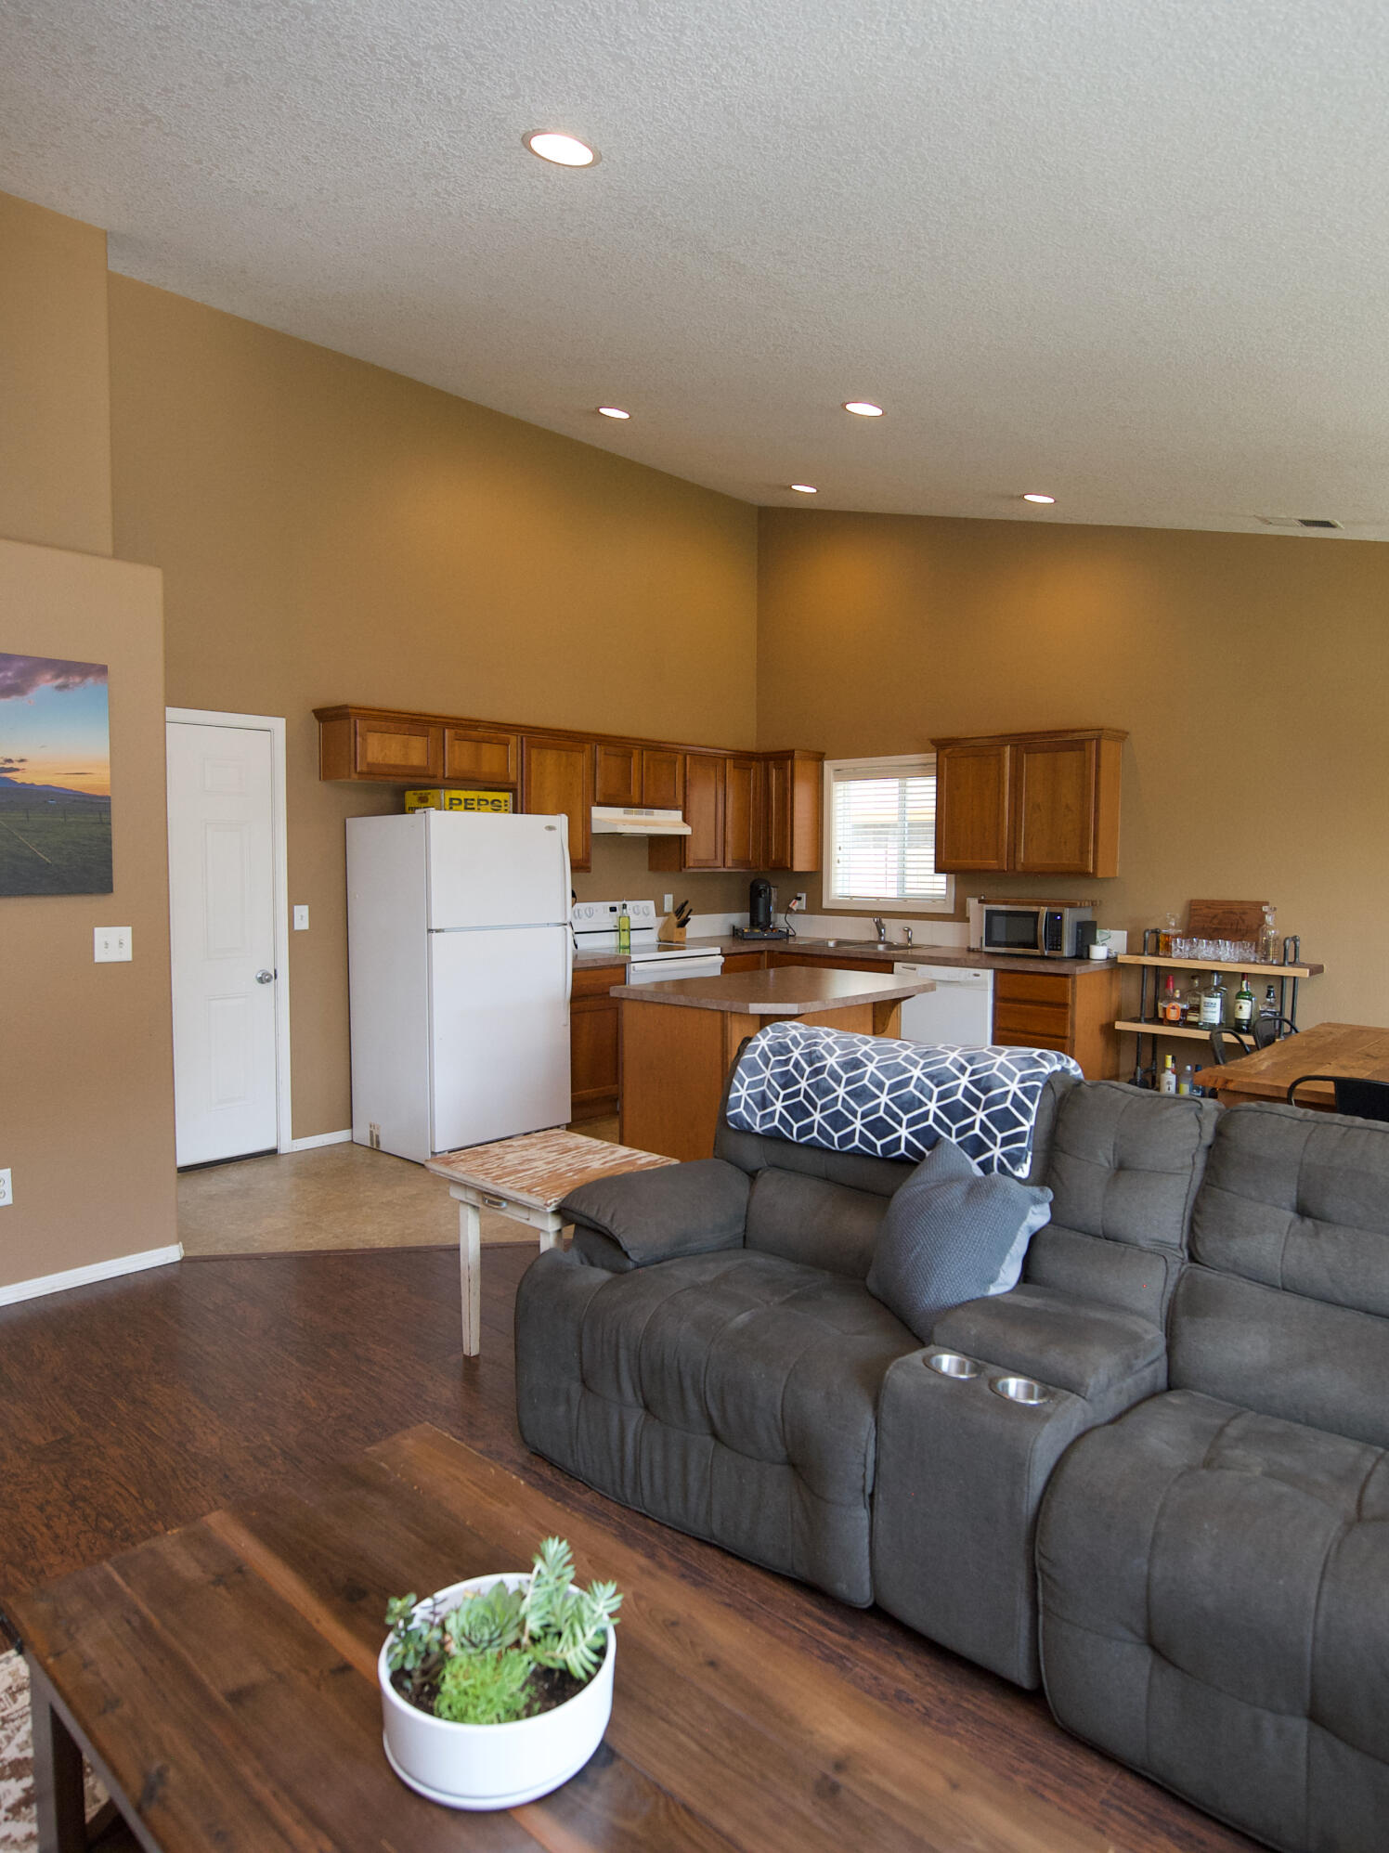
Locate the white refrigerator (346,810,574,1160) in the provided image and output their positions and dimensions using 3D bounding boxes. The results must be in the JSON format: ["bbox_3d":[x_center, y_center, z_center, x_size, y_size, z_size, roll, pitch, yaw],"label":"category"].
[{"bbox_3d":[-1.196,0.271,5.549,0.769,1.678,0.789,4,5,44],"label":"white refrigerator"}]

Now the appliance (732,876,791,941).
[{"bbox_3d":[0.469,-0.121,7.470,0.322,0.402,0.342,0,4,-1],"label":"appliance"}]

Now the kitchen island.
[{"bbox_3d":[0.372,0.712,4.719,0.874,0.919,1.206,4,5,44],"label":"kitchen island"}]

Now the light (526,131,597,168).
[{"bbox_3d":[-0.311,-1.813,2.521,0.185,0.035,0.185,-3,20,-44],"label":"light"}]

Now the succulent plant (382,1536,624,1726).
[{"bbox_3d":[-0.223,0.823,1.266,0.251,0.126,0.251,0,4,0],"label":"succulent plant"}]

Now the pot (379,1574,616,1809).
[{"bbox_3d":[-0.224,0.864,1.249,0.258,0.092,0.258,0,3,0],"label":"pot"}]

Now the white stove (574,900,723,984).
[{"bbox_3d":[-0.301,0.458,6.554,0.683,1.186,0.762,4,5,44],"label":"white stove"}]

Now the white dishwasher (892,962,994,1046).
[{"bbox_3d":[1.549,0.648,6.116,0.620,0.860,0.610,-3,5,-44],"label":"white dishwasher"}]

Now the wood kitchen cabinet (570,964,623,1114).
[{"bbox_3d":[-0.750,0.638,6.082,0.430,0.870,0.610,-3,5,-44],"label":"wood kitchen cabinet"}]

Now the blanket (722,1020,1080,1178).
[{"bbox_3d":[0.520,0.432,2.826,0.900,0.290,0.320,3,5,40],"label":"blanket"}]

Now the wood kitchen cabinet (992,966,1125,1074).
[{"bbox_3d":[1.980,0.663,5.924,0.457,0.879,0.613,4,5,44],"label":"wood kitchen cabinet"}]

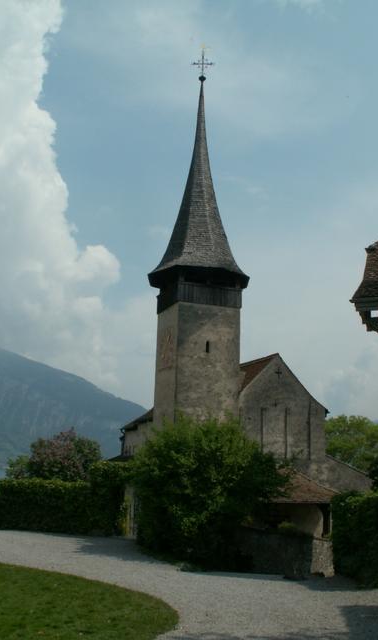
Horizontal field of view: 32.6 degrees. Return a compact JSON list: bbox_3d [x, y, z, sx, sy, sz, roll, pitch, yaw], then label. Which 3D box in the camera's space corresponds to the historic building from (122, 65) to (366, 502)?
[{"bbox_3d":[2.700,-0.719,52.782,14.181,31.946,19.000,6,-13,-20],"label":"historic building"}]

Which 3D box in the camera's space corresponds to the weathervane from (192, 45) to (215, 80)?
[{"bbox_3d":[1.093,-19.062,48.071,1.757,2.841,0.350,6,-13,-20],"label":"weathervane"}]

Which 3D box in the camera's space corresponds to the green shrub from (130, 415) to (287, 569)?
[{"bbox_3d":[0.714,6.245,23.700,5.600,5.300,4.900,1,-13,0],"label":"green shrub"}]

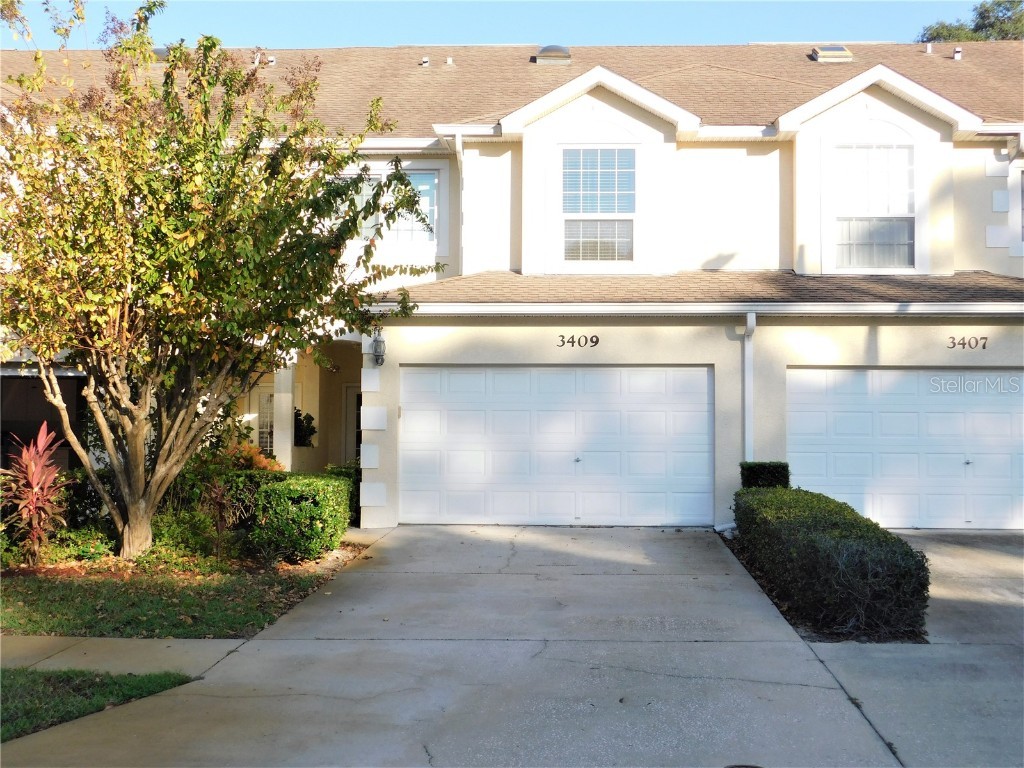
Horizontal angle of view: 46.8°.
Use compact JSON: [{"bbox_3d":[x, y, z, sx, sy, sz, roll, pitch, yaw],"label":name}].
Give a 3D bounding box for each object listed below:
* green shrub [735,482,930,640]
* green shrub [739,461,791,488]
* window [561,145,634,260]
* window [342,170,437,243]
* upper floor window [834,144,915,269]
[{"bbox_3d":[3.025,1.641,11.916,0.826,0.805,5.300,0,-1,3],"label":"green shrub"},{"bbox_3d":[3.203,1.466,15.172,0.619,0.904,0.700,0,-1,2],"label":"green shrub"},{"bbox_3d":[1.245,-2.574,16.984,1.053,1.635,0.100,0,-1,2],"label":"window"},{"bbox_3d":[-1.902,-2.722,18.142,1.524,1.139,0.100,0,-1,2],"label":"window"},{"bbox_3d":[5.169,-2.529,16.853,1.143,1.787,0.100,0,-1,2],"label":"upper floor window"}]

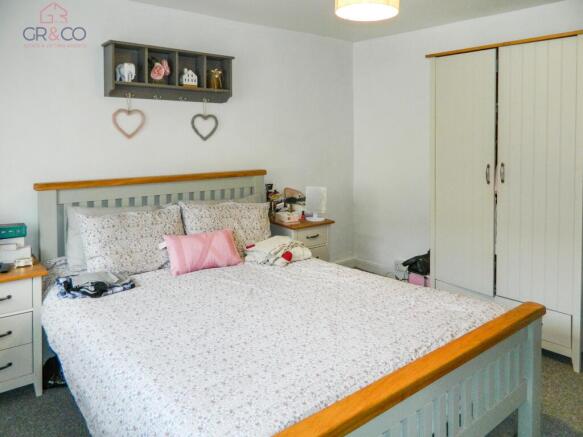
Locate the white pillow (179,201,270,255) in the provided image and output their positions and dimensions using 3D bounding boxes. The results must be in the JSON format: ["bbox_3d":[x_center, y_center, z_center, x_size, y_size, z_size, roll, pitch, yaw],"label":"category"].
[{"bbox_3d":[-0.472,0.054,3.145,0.680,0.380,0.150,-7,-5,-38],"label":"white pillow"}]

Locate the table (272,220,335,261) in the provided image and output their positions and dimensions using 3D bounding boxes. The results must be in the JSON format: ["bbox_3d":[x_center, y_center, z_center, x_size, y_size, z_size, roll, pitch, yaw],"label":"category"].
[{"bbox_3d":[0.074,0.341,3.669,0.450,0.620,0.400,-7,12,-38],"label":"table"}]

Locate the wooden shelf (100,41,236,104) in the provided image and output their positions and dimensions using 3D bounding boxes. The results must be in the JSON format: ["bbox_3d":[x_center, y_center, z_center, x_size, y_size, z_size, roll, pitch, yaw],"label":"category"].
[{"bbox_3d":[-0.823,-1.004,2.951,0.880,0.330,0.150,-7,12,-38],"label":"wooden shelf"}]

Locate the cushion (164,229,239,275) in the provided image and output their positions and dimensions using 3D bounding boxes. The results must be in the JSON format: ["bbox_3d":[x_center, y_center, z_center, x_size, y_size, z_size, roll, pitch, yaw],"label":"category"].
[{"bbox_3d":[-0.558,0.203,2.650,0.440,0.230,0.120,-7,-15,-38],"label":"cushion"}]

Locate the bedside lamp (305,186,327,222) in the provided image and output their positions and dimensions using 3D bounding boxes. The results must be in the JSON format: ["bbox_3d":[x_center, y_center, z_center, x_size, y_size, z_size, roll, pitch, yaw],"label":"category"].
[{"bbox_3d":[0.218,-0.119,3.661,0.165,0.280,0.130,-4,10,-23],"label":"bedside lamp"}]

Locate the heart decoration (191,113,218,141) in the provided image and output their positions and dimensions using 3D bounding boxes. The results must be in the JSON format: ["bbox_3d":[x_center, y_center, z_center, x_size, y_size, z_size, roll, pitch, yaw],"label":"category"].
[{"bbox_3d":[-0.655,-0.689,3.190,0.212,0.190,0.025,-7,12,-38],"label":"heart decoration"}]

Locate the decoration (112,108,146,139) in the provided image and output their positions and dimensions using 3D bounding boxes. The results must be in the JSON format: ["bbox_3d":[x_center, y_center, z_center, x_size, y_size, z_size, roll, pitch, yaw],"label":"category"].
[{"bbox_3d":[-1.095,-0.641,2.846,0.215,0.195,0.025,-7,12,-38],"label":"decoration"}]

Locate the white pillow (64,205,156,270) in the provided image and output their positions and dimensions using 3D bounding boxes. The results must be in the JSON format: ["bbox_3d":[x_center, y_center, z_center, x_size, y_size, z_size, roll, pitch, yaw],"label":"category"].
[{"bbox_3d":[-1.100,0.091,2.739,0.660,0.380,0.150,-7,-2,-38],"label":"white pillow"}]

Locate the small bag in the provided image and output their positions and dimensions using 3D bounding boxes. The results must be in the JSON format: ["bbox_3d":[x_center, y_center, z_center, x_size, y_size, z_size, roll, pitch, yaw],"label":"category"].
[{"bbox_3d":[1.015,0.331,3.335,0.250,0.200,0.270,-7,12,-38],"label":"small bag"}]

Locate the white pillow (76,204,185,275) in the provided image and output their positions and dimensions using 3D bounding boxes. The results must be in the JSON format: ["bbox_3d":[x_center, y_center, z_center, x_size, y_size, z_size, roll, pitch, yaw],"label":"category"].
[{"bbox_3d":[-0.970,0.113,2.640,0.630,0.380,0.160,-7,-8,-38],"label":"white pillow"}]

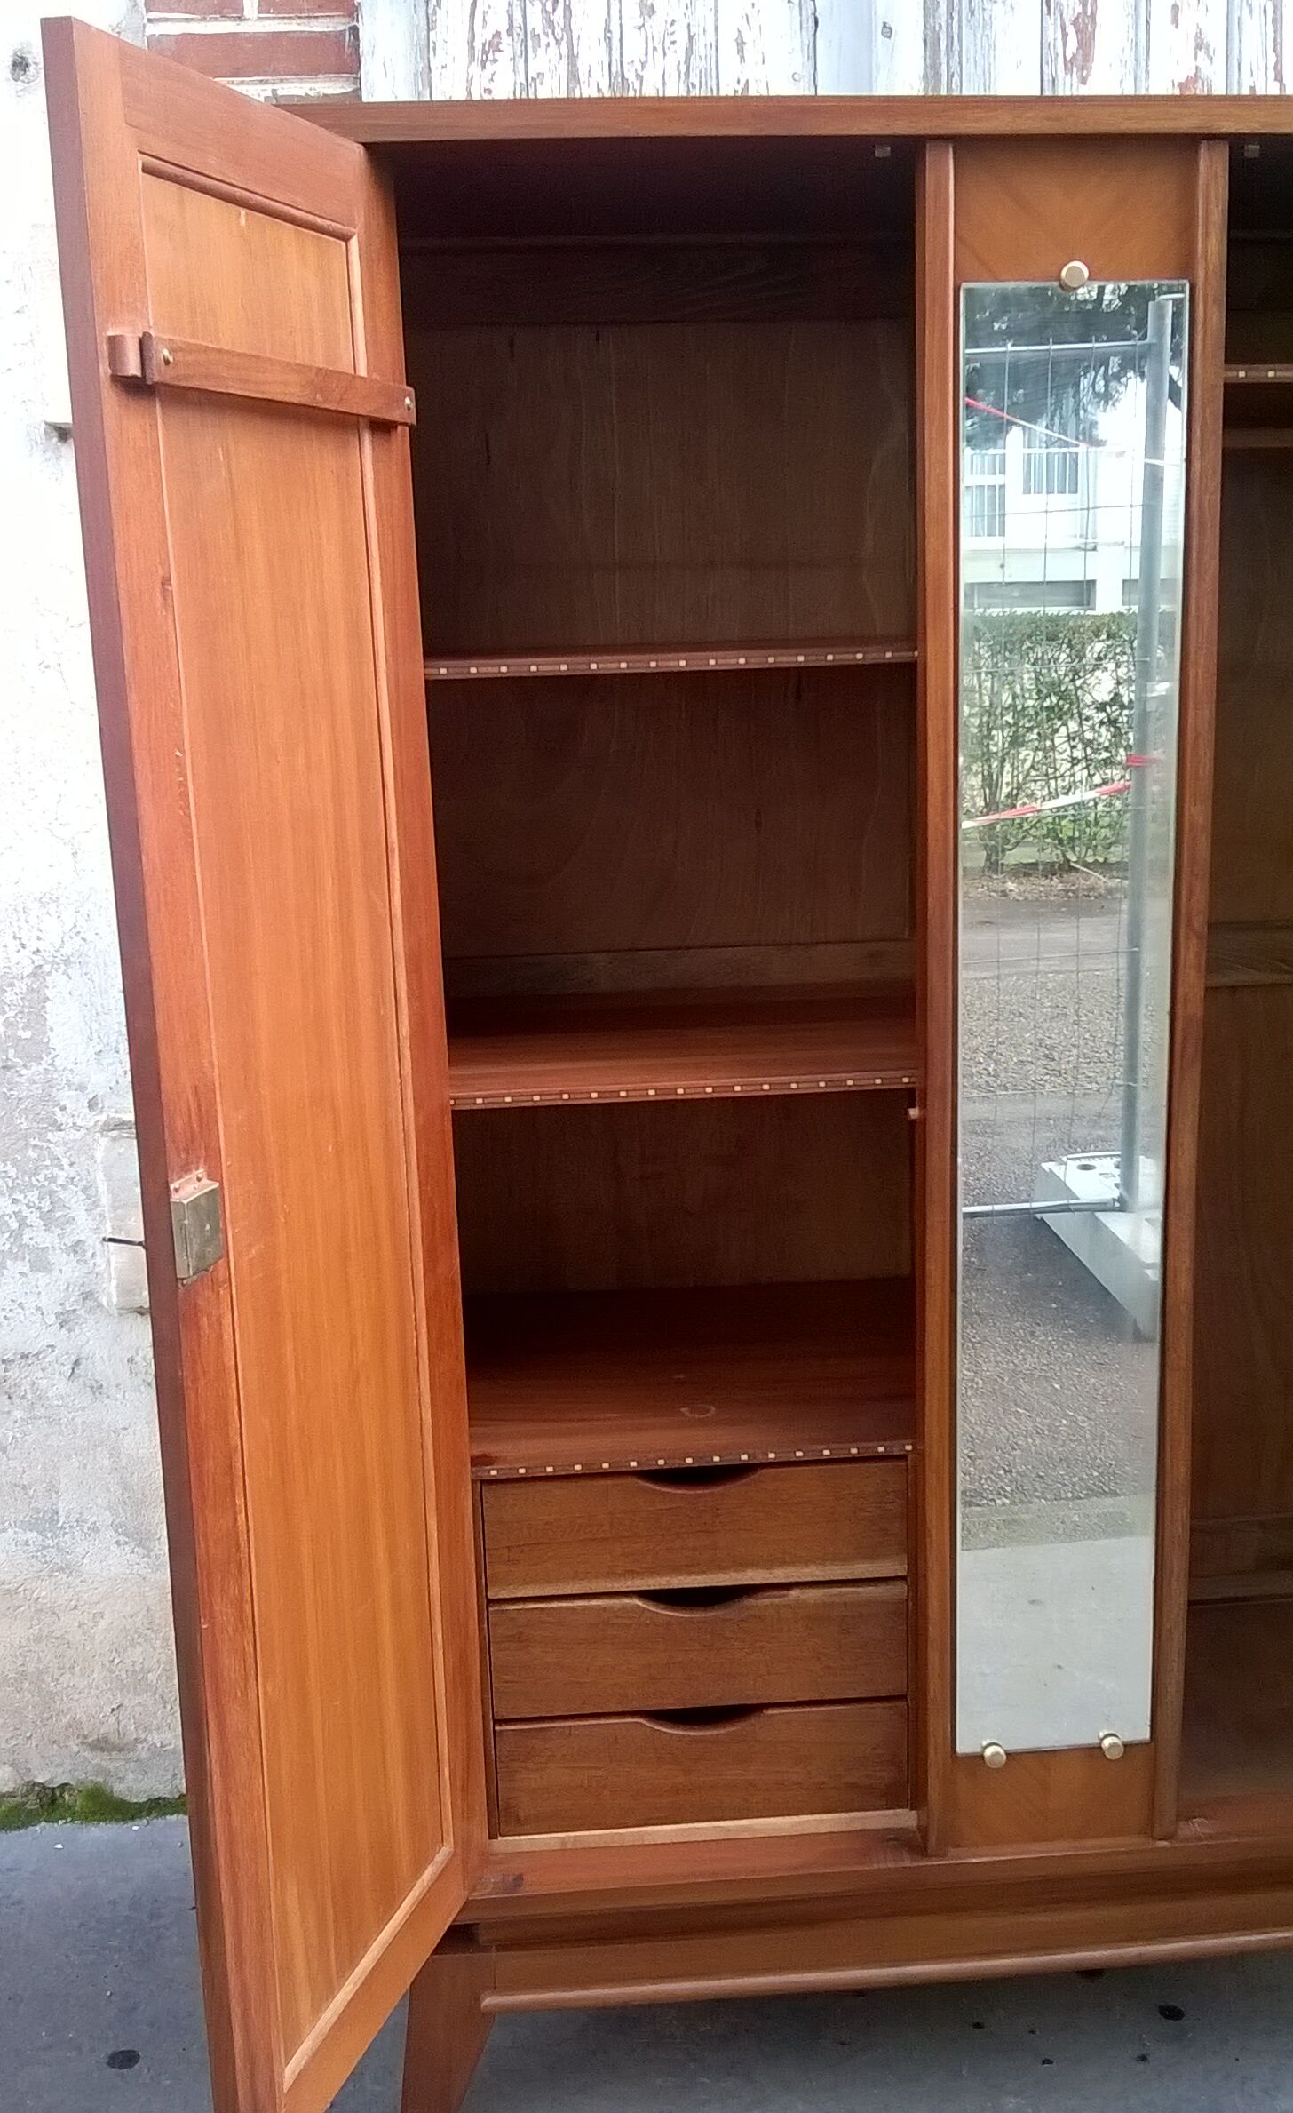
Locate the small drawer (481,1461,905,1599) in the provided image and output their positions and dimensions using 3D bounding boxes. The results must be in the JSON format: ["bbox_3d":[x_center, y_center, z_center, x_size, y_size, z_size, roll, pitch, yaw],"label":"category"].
[{"bbox_3d":[0.032,0.407,2.140,0.407,0.123,0.430,-3,12,-4],"label":"small drawer"}]

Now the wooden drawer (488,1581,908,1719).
[{"bbox_3d":[0.036,0.534,2.168,0.407,0.128,0.430,-3,12,-4],"label":"wooden drawer"}]

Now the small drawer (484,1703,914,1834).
[{"bbox_3d":[0.040,0.656,2.195,0.407,0.122,0.430,-3,12,-4],"label":"small drawer"}]

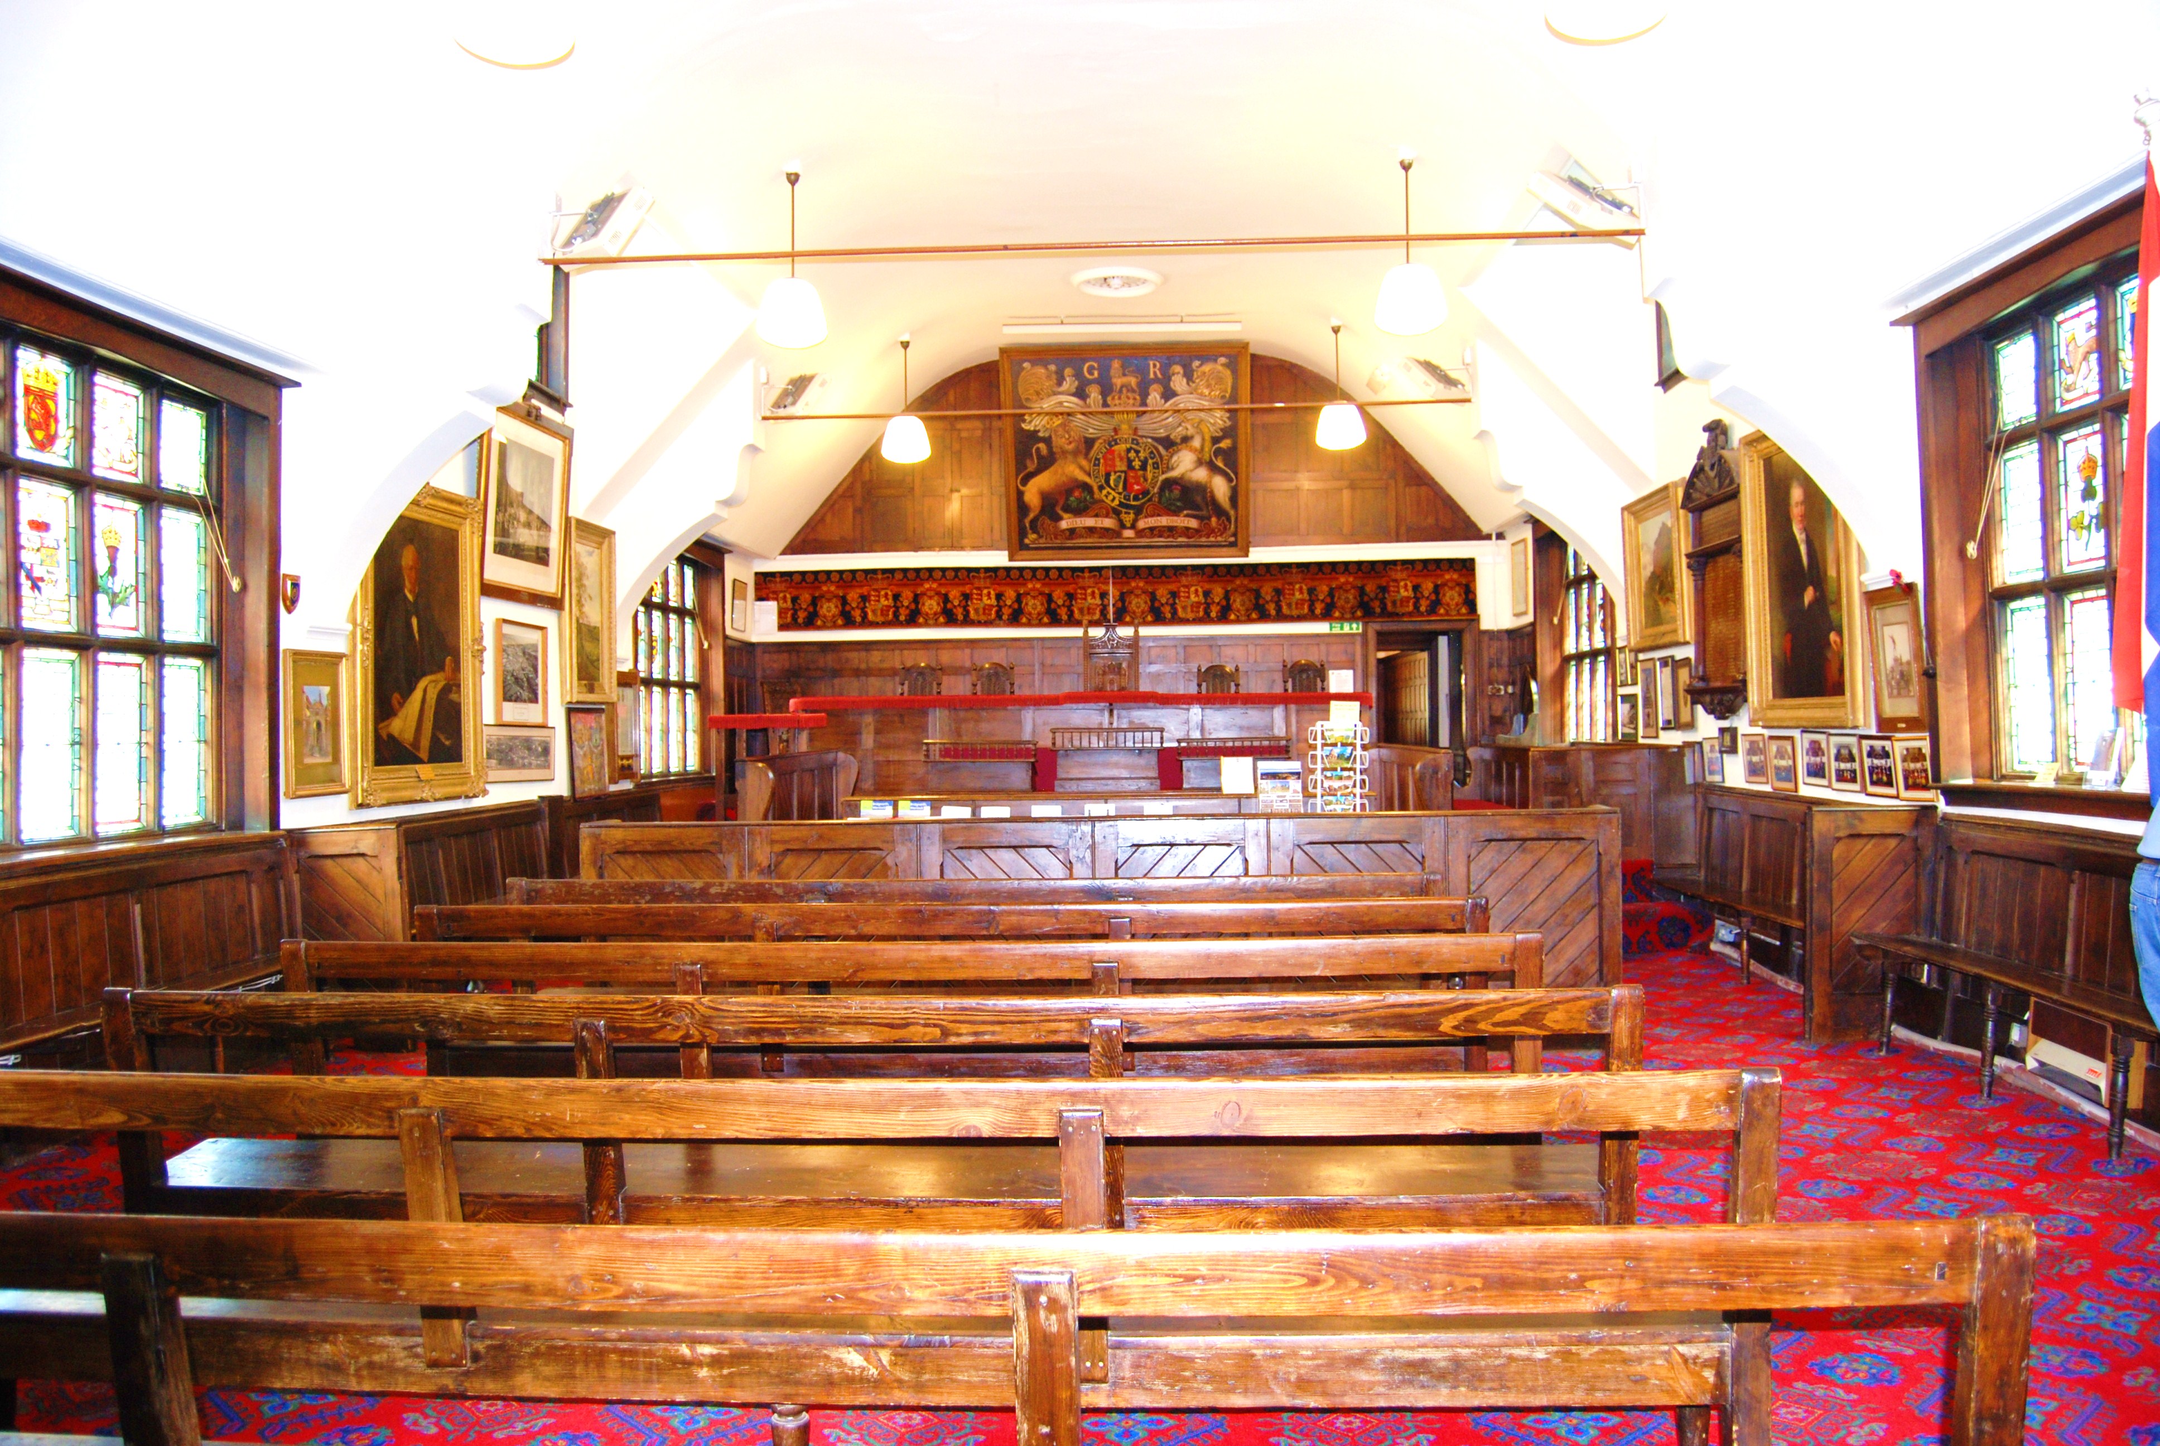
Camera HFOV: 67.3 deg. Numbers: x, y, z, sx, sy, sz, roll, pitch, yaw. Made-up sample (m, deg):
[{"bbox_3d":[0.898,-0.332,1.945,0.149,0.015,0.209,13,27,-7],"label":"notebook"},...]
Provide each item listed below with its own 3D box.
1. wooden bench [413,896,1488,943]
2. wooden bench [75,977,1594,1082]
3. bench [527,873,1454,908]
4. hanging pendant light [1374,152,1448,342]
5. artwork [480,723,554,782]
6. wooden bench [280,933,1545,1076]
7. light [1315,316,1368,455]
[{"bbox_3d":[-0.431,1.026,5.550,3.547,0.886,0.550,-1,1,3],"label":"wooden bench"},{"bbox_3d":[-0.491,1.044,3.912,3.531,0.886,0.550,-1,1,3],"label":"wooden bench"},{"bbox_3d":[-0.406,1.017,6.348,3.547,0.885,0.550,-1,1,3],"label":"bench"},{"bbox_3d":[1.877,-2.719,9.191,0.426,1.000,0.426,-1,1,3],"label":"hanging pendant light"},{"bbox_3d":[-3.211,0.176,9.255,0.030,0.314,1.000,-1,1,3],"label":"artwork"},{"bbox_3d":[-0.478,1.032,4.717,3.525,0.892,0.550,-1,1,3],"label":"wooden bench"},{"bbox_3d":[2.095,-2.726,13.020,0.433,1.017,0.433,-1,1,3],"label":"light"}]

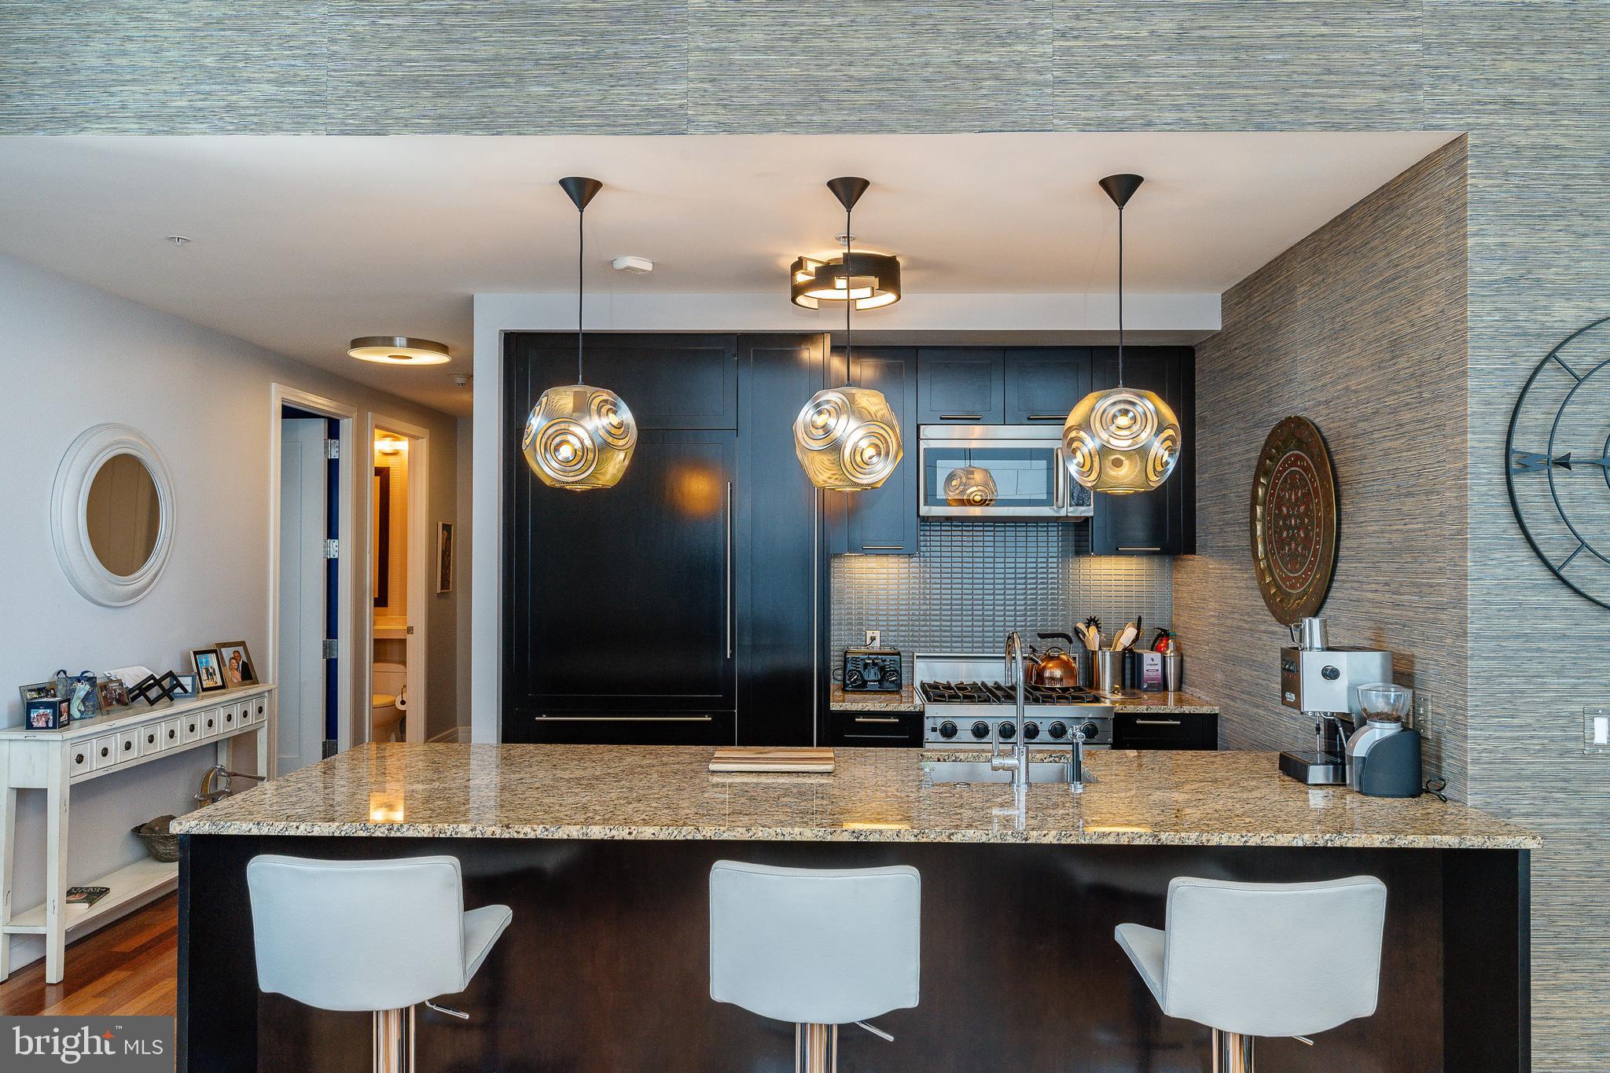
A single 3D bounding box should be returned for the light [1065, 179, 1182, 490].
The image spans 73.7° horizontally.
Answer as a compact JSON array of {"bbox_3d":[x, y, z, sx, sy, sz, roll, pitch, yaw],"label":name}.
[{"bbox_3d":[0.907,-0.575,3.067,0.335,0.890,0.335,0,-1,1],"label":"light"}]

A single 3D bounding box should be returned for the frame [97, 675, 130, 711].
[{"bbox_3d":[-2.787,0.635,4.346,0.060,0.140,0.155,-8,-2,5],"label":"frame"}]

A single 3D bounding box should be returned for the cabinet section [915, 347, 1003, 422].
[{"bbox_3d":[0.689,-0.659,4.869,0.382,0.339,0.323,0,-1,1],"label":"cabinet section"}]

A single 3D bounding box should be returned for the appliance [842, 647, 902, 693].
[{"bbox_3d":[0.309,0.614,4.945,0.267,0.187,0.220,0,-1,1],"label":"appliance"}]

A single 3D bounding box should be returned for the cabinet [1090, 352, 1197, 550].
[{"bbox_3d":[1.495,-0.376,4.882,0.454,0.922,0.345,0,-1,1],"label":"cabinet"}]

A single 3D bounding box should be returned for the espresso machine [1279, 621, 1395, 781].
[{"bbox_3d":[1.496,0.477,3.038,0.250,0.415,0.205,0,-1,1],"label":"espresso machine"}]

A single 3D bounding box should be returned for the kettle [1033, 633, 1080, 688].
[{"bbox_3d":[1.125,0.556,4.827,0.215,0.242,0.200,0,-1,-15],"label":"kettle"}]

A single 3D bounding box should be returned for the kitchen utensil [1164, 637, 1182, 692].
[{"bbox_3d":[1.673,0.588,4.893,0.085,0.238,0.085,0,-1,1],"label":"kitchen utensil"}]

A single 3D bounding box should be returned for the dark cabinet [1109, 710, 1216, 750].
[{"bbox_3d":[1.485,1.160,4.719,0.430,0.850,0.620,0,-1,1],"label":"dark cabinet"}]

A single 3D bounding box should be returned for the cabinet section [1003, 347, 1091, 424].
[{"bbox_3d":[1.069,-0.657,4.860,0.380,0.339,0.323,0,-1,1],"label":"cabinet section"}]

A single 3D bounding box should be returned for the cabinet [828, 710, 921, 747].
[{"bbox_3d":[0.304,1.155,4.748,0.385,0.850,0.620,0,-1,1],"label":"cabinet"}]

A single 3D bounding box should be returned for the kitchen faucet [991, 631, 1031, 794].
[{"bbox_3d":[0.556,0.469,2.956,0.105,0.412,0.250,0,-1,1],"label":"kitchen faucet"}]

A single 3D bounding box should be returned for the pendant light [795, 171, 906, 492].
[{"bbox_3d":[0.127,-0.577,3.075,0.312,0.890,0.315,0,-1,1],"label":"pendant light"}]

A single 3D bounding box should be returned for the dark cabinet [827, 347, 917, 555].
[{"bbox_3d":[0.311,-0.371,4.895,0.380,0.915,0.370,0,-1,1],"label":"dark cabinet"}]

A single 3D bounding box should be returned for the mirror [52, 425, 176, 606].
[{"bbox_3d":[-2.855,-0.087,4.487,0.050,0.754,0.760,0,-1,1],"label":"mirror"}]

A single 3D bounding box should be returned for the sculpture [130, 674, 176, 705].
[{"bbox_3d":[-2.732,0.646,4.539,0.085,0.125,0.280,0,-1,21],"label":"sculpture"}]

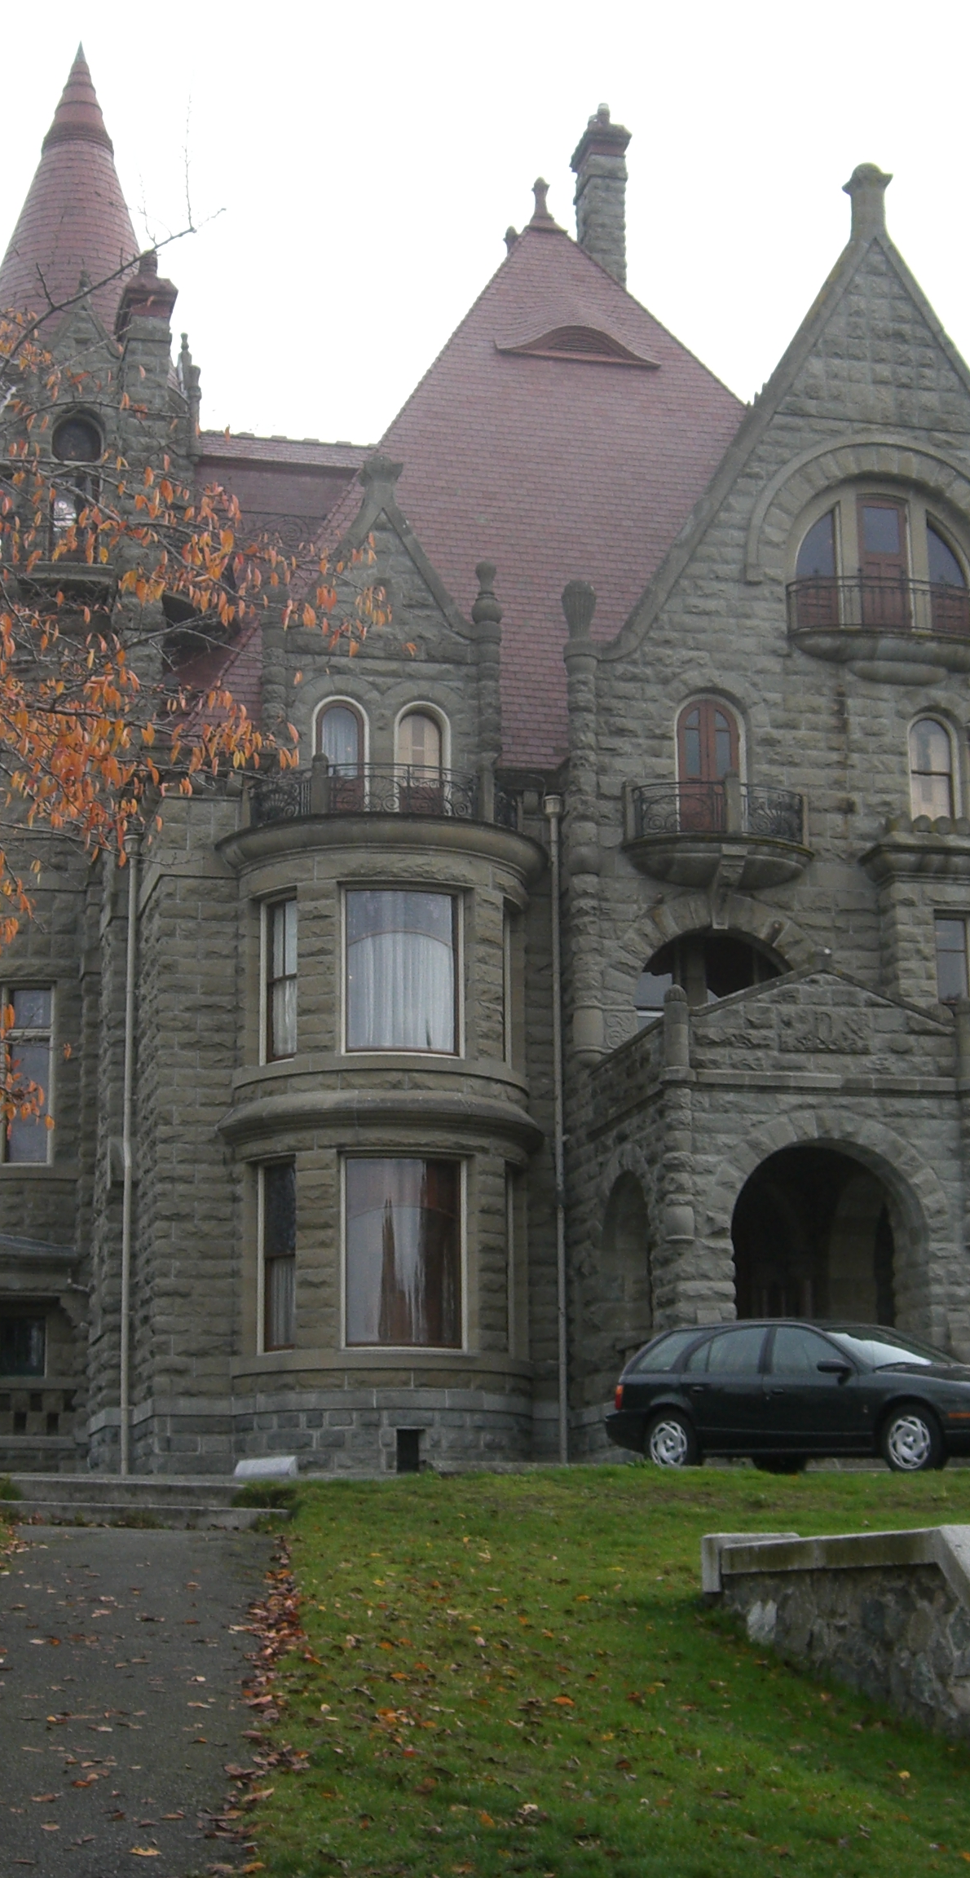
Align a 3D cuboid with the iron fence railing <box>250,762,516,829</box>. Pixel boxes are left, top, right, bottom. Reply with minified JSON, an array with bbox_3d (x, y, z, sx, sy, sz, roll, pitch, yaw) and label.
[{"bbox_3d":[-1.279,-1.823,38.241,3.800,0.950,1.900,3,-12,-16],"label":"iron fence railing"}]

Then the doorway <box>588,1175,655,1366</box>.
[{"bbox_3d":[2.340,5.035,39.310,0.700,3.302,2.662,3,-13,-14],"label":"doorway"}]

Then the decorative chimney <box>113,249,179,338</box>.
[{"bbox_3d":[-5.534,-10.520,45.148,0.950,1.550,1.200,3,-12,-16],"label":"decorative chimney"}]

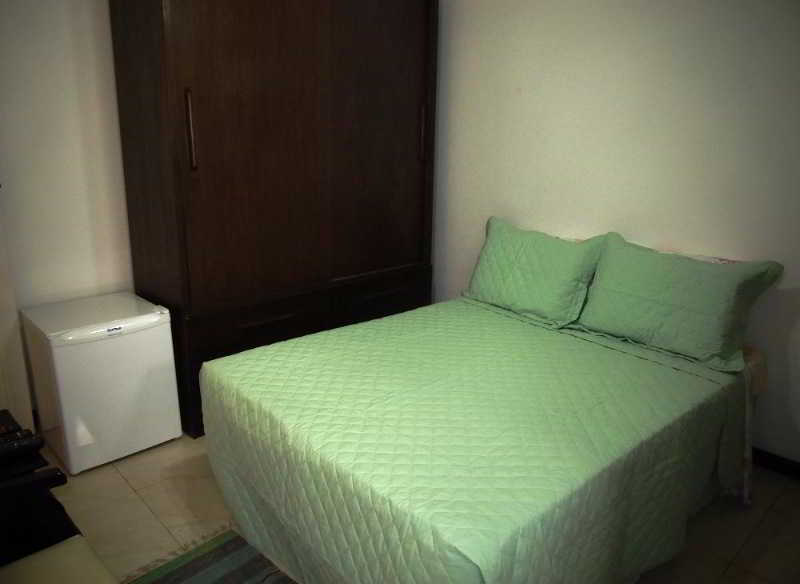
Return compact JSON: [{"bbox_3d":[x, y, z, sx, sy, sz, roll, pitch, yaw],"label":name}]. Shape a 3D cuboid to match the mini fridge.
[{"bbox_3d":[-1.392,0.392,2.613,0.487,0.630,0.490,-14,22,-43],"label":"mini fridge"}]

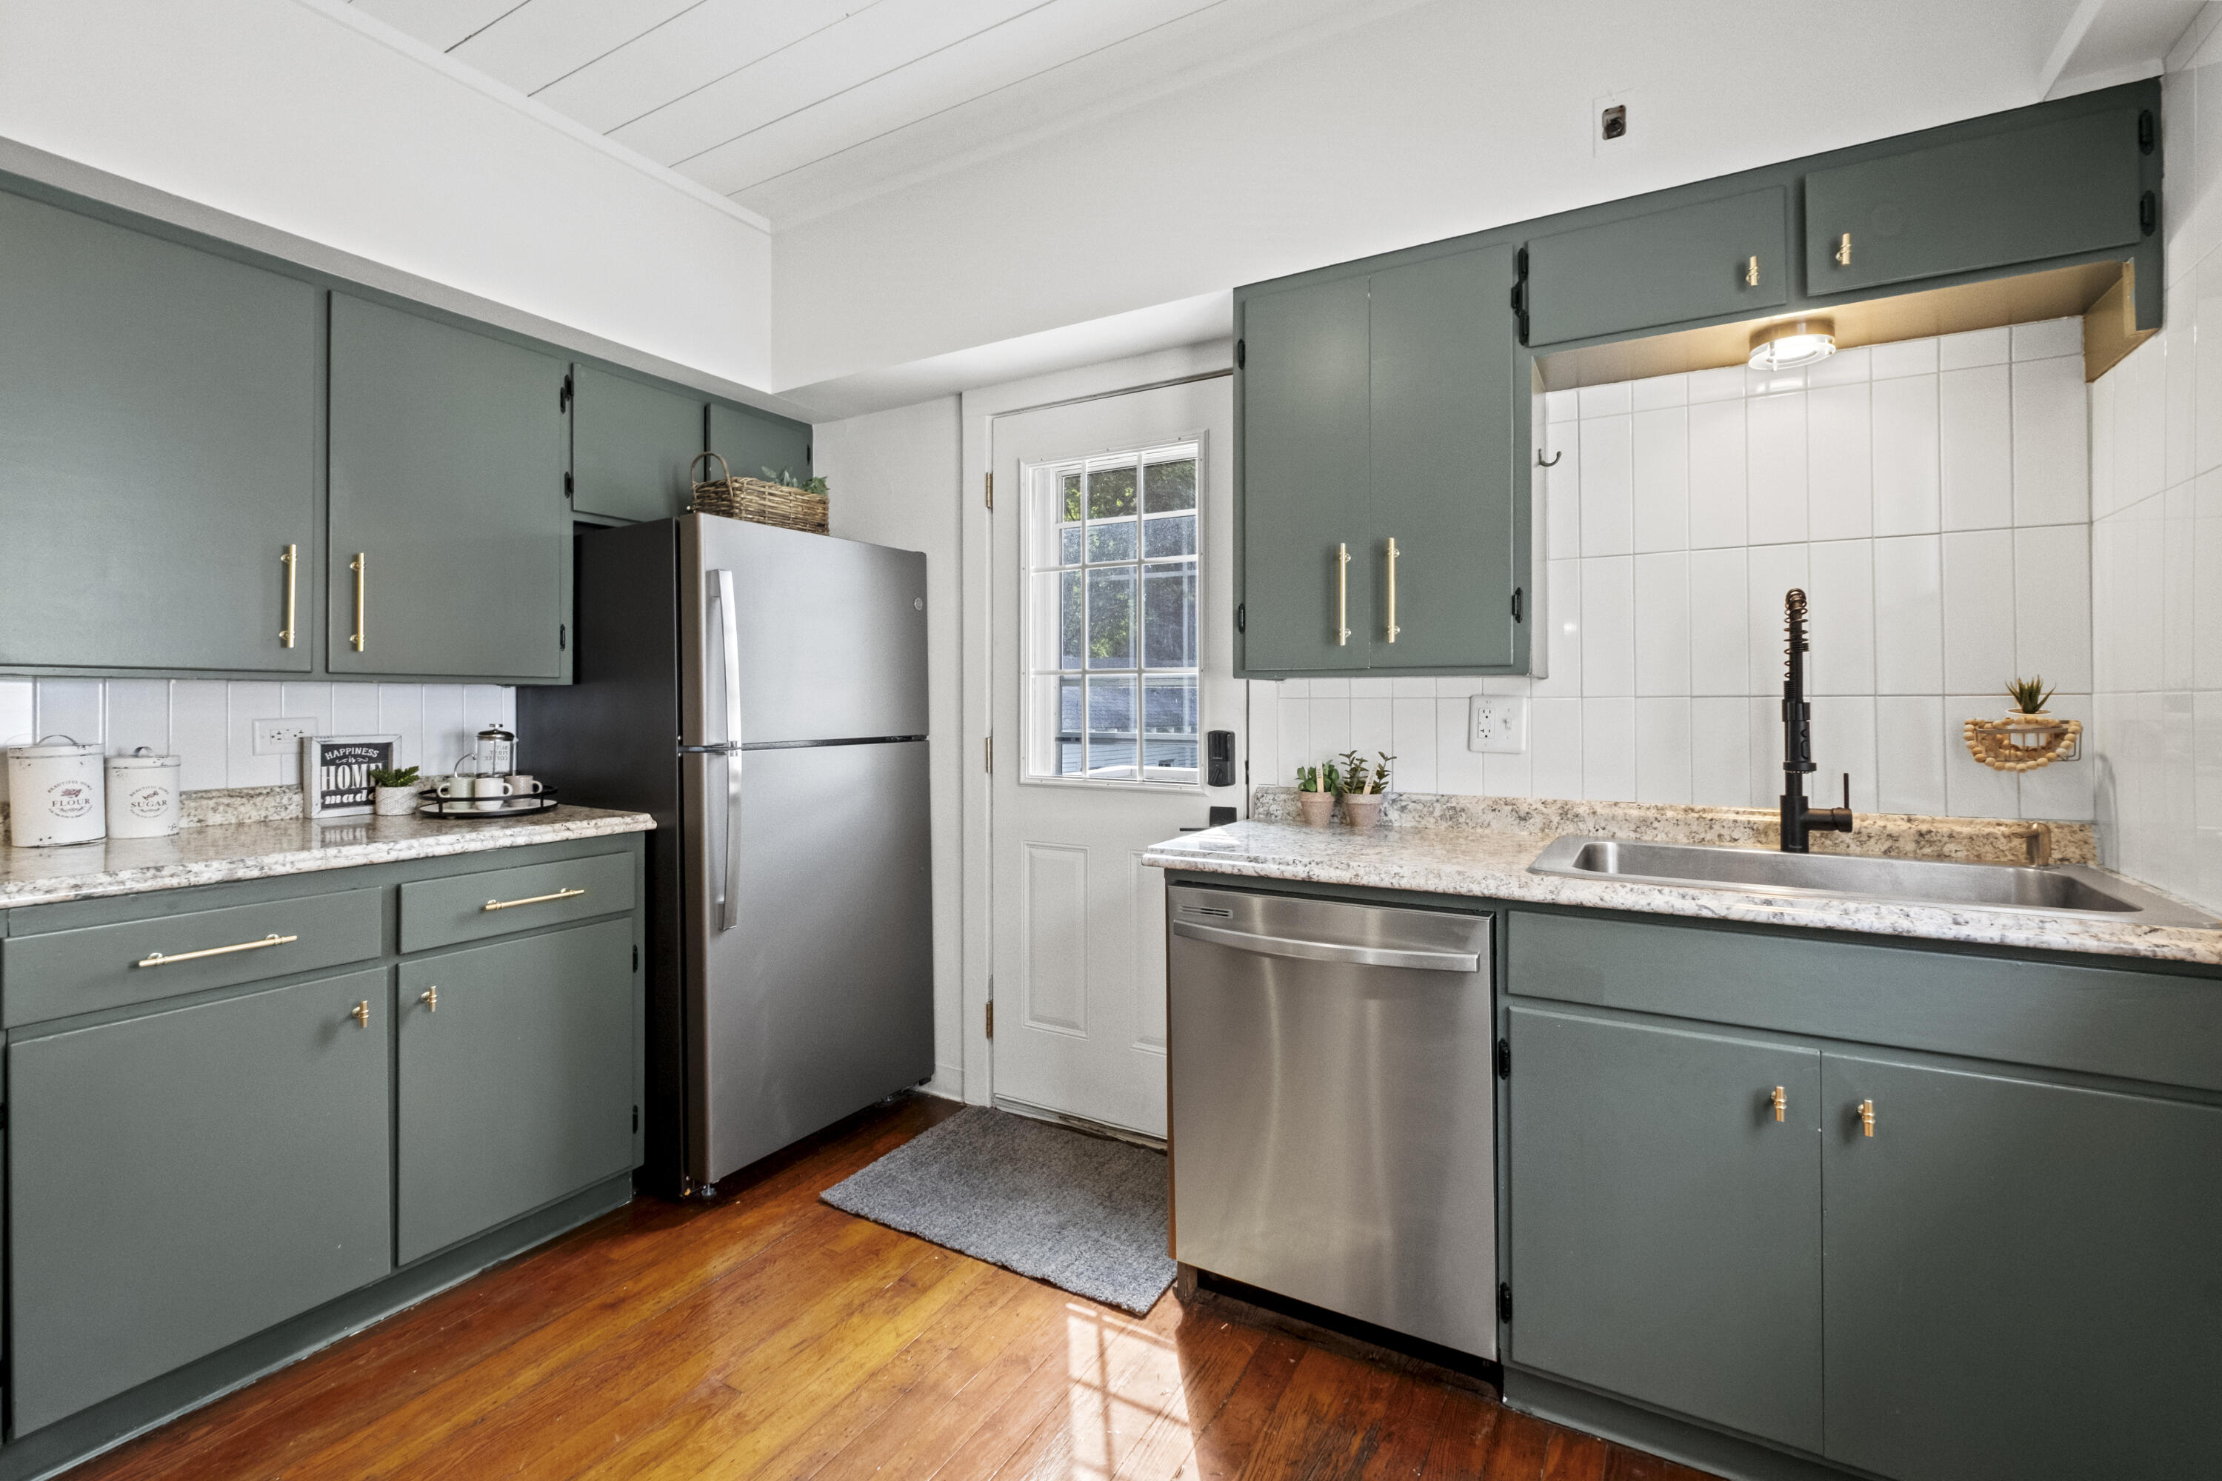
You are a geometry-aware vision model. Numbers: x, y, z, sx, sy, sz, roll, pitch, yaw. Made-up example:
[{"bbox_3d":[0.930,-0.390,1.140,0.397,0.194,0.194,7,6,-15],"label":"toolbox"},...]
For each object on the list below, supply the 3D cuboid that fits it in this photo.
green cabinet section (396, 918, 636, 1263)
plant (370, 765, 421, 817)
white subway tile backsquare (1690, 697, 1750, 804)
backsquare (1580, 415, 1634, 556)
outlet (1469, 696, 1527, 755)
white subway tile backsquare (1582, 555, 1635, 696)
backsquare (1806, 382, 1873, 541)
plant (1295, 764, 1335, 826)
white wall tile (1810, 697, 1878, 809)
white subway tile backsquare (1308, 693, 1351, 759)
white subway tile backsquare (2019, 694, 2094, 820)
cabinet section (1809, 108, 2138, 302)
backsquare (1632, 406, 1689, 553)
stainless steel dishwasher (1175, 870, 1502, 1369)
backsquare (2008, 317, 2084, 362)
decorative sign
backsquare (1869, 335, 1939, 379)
[{"bbox_3d":[-1.284,0.733,2.031,0.028,0.601,0.479,1,1,32],"label":"green cabinet section"},{"bbox_3d":[-1.801,0.123,2.333,0.105,0.127,0.105,0,1,30],"label":"plant"},{"bbox_3d":[1.248,0.024,1.894,0.100,0.222,0.010,0,1,29],"label":"white subway tile backsquare"},{"bbox_3d":[1.072,-0.548,2.000,0.100,0.303,0.010,0,1,30],"label":"backsquare"},{"bbox_3d":[0.894,-0.036,2.137,0.123,0.130,0.012,1,1,28],"label":"outlet"},{"bbox_3d":[1.074,-0.245,1.997,0.100,0.304,0.010,0,1,30],"label":"white subway tile backsquare"},{"bbox_3d":[1.415,-0.538,1.794,0.100,0.300,0.010,0,1,29],"label":"backsquare"},{"bbox_3d":[0.487,0.130,2.182,0.097,0.146,0.090,0,1,29],"label":"plant"},{"bbox_3d":[1.510,0.025,1.912,0.106,0.228,0.012,0,1,29],"label":"white wall tile"},{"bbox_3d":[0.554,0.011,2.334,0.102,0.225,0.010,0,1,28],"label":"white subway tile backsquare"},{"bbox_3d":[1.688,0.030,1.653,0.100,0.222,0.010,0,1,29],"label":"white subway tile backsquare"},{"bbox_3d":[1.331,-0.828,1.449,0.393,0.197,0.028,1,1,28],"label":"cabinet section"},{"bbox_3d":[1.158,-0.545,1.949,0.100,0.302,0.010,0,1,30],"label":"backsquare"},{"bbox_3d":[0.525,0.669,1.943,0.605,0.770,0.610,0,1,30],"label":"stainless steel dishwasher"},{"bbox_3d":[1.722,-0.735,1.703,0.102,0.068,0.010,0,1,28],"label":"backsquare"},{"bbox_3d":[-1.914,0.089,2.344,0.040,0.195,0.182,0,1,30],"label":"decorative sign"},{"bbox_3d":[1.498,-0.718,1.745,0.100,0.070,0.010,0,1,29],"label":"backsquare"}]

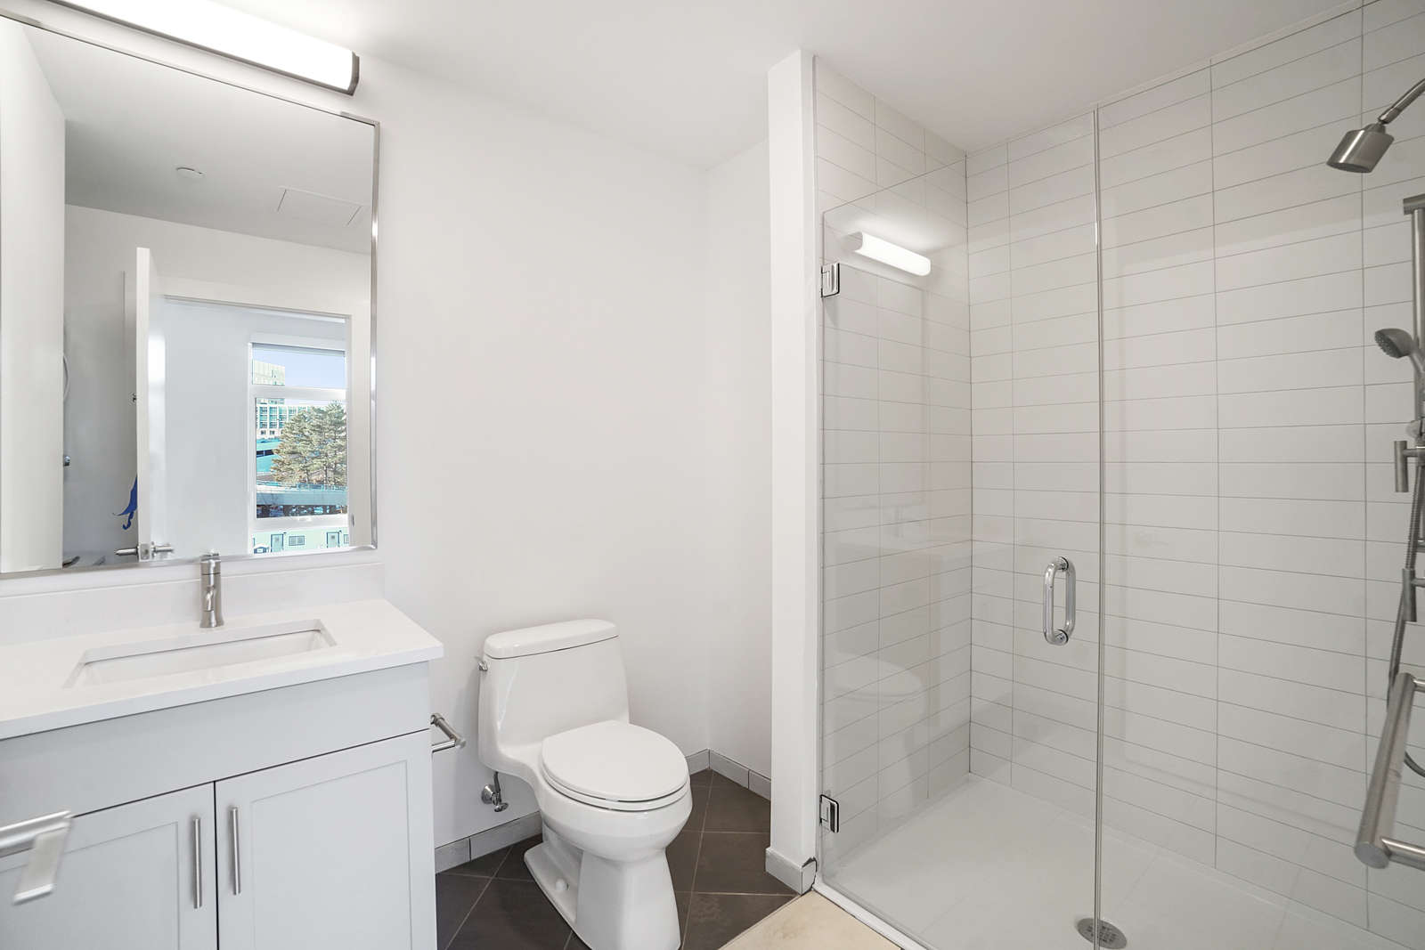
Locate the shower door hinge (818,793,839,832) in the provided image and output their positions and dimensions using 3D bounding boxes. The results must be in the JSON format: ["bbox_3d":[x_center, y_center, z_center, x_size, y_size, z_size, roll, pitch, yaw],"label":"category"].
[{"bbox_3d":[0.352,0.996,1.753,0.027,0.090,0.060,0,0,-39],"label":"shower door hinge"}]

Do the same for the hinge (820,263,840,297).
[{"bbox_3d":[0.353,-0.569,1.744,0.027,0.090,0.060,0,0,-39],"label":"hinge"}]

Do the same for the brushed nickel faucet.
[{"bbox_3d":[-1.152,0.272,1.362,0.045,0.168,0.142,0,0,-39],"label":"brushed nickel faucet"}]

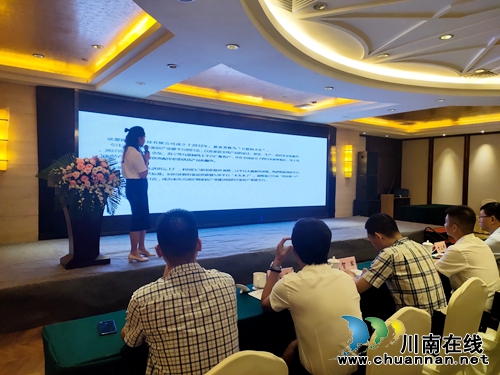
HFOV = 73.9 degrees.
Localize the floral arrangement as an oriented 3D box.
[{"bbox_3d":[-1.935,-0.010,3.780,0.860,0.690,0.520,0,2,-34],"label":"floral arrangement"}]

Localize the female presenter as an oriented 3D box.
[{"bbox_3d":[-1.385,0.070,4.140,0.400,1.660,0.470,0,2,-31],"label":"female presenter"}]

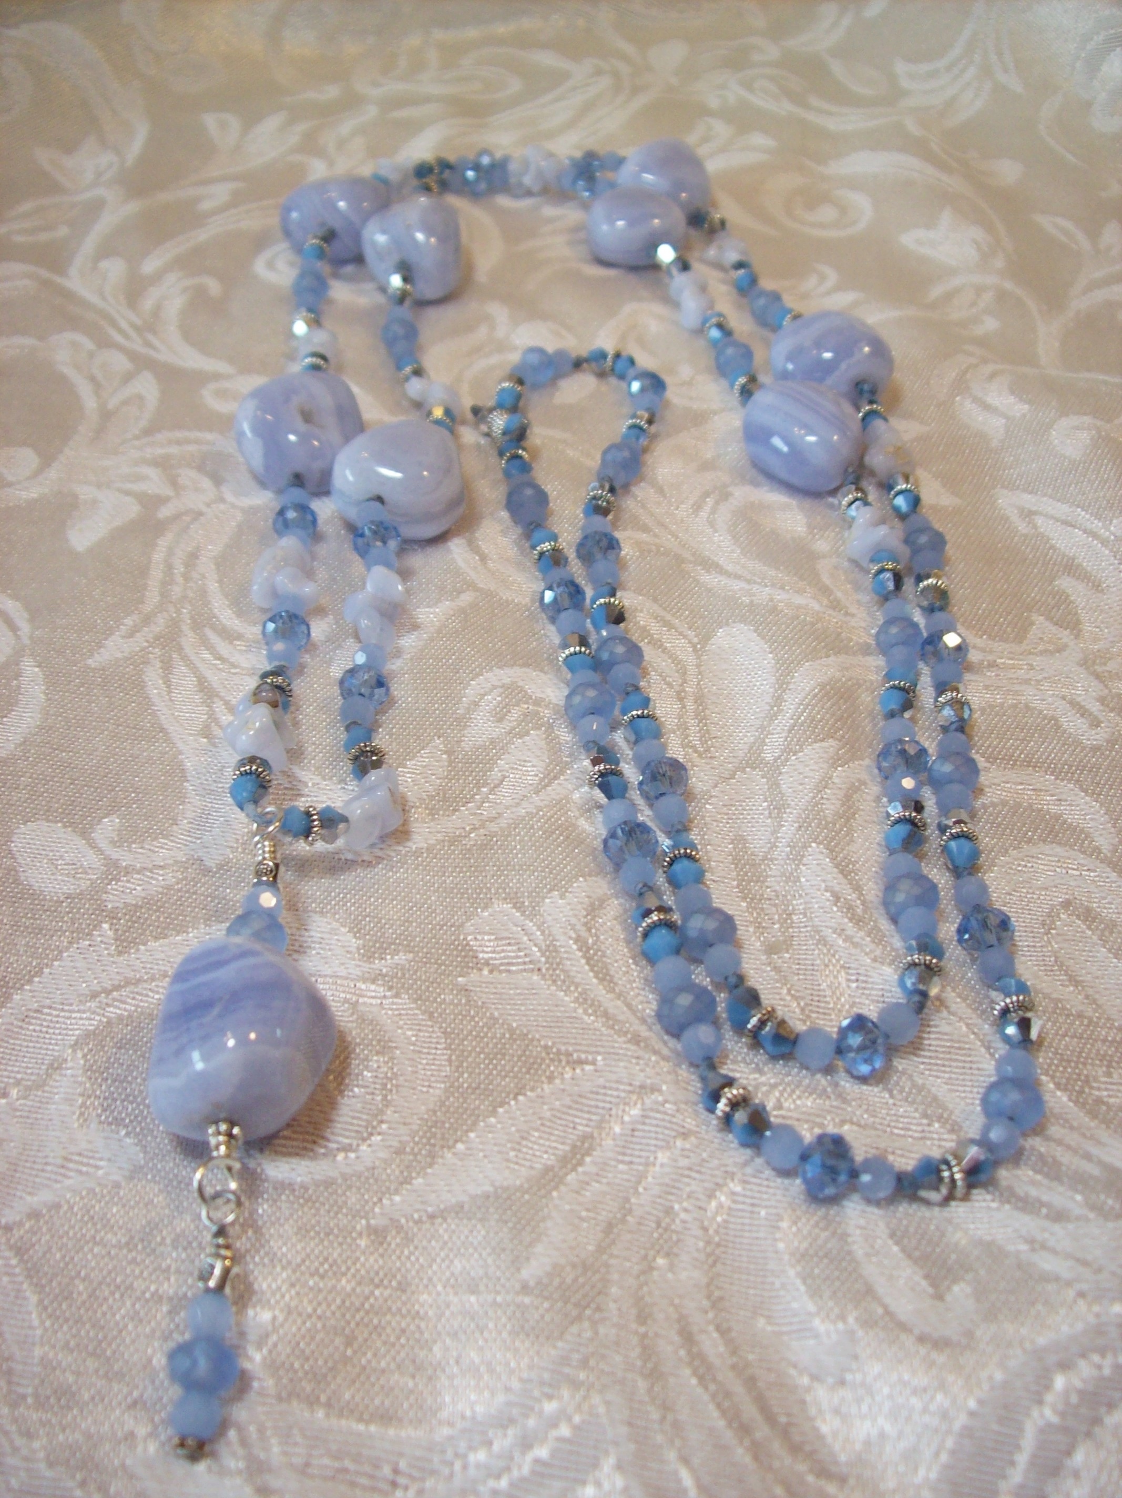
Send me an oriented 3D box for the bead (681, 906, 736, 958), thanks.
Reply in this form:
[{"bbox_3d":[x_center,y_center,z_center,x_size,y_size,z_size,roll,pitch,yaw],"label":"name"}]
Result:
[{"bbox_3d":[0.016,0.020,0.167,0.006,0.006,0.005,-2,43,-4],"label":"bead"}]

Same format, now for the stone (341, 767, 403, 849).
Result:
[{"bbox_3d":[-0.021,0.007,0.177,0.007,0.006,0.010,12,45,11],"label":"stone"}]

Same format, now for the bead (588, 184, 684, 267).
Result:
[{"bbox_3d":[0.013,-0.092,0.274,0.017,0.013,0.016,0,44,0],"label":"bead"}]

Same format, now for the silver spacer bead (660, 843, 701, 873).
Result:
[{"bbox_3d":[0.014,0.013,0.175,0.004,0.004,0.002,-5,44,-7],"label":"silver spacer bead"}]

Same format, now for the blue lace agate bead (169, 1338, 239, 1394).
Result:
[{"bbox_3d":[-0.030,0.052,0.131,0.006,0.006,0.005,-1,43,-3],"label":"blue lace agate bead"}]

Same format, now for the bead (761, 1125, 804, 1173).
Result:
[{"bbox_3d":[0.021,0.038,0.148,0.004,0.004,0.004,1,43,-1],"label":"bead"}]

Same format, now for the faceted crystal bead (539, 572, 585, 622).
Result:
[{"bbox_3d":[0.000,-0.020,0.205,0.006,0.006,0.005,-7,44,-6],"label":"faceted crystal bead"}]

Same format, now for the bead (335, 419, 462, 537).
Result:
[{"bbox_3d":[-0.023,-0.038,0.216,0.018,0.015,0.018,0,44,0],"label":"bead"}]

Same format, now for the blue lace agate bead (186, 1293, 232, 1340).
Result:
[{"bbox_3d":[-0.030,0.049,0.134,0.004,0.004,0.004,0,43,-2],"label":"blue lace agate bead"}]

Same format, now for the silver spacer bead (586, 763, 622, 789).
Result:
[{"bbox_3d":[0.005,0.004,0.184,0.004,0.004,0.002,-7,44,-10],"label":"silver spacer bead"}]

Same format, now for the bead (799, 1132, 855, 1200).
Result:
[{"bbox_3d":[0.025,0.038,0.143,0.005,0.006,0.006,12,45,13],"label":"bead"}]

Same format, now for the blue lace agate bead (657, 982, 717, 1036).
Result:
[{"bbox_3d":[0.013,0.026,0.157,0.006,0.006,0.005,-14,46,-15],"label":"blue lace agate bead"}]

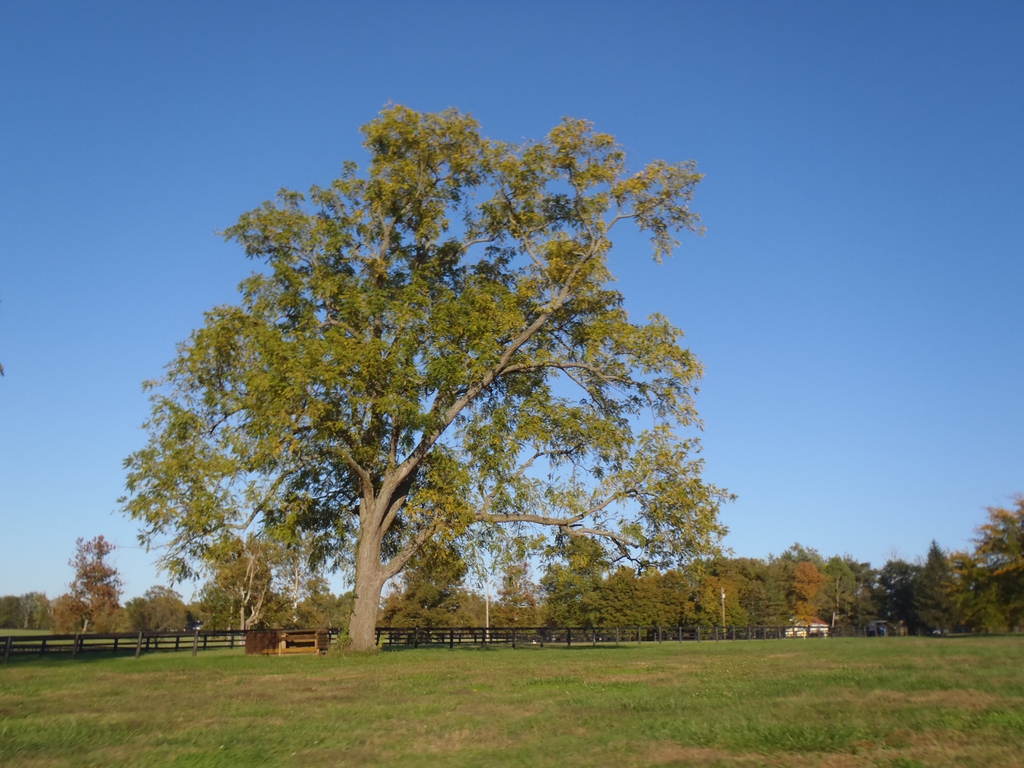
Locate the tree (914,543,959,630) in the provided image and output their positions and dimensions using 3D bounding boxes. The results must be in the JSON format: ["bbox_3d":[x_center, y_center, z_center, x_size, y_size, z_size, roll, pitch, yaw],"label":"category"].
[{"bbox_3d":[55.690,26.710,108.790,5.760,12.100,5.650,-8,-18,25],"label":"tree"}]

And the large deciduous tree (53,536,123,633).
[{"bbox_3d":[-49.880,23.660,97.560,7.170,11.200,6.450,8,-18,-25],"label":"large deciduous tree"}]

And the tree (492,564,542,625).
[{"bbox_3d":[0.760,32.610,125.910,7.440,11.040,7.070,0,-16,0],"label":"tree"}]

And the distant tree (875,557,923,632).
[{"bbox_3d":[53.570,29.460,114.800,6.060,10.320,6.060,-7,-18,23],"label":"distant tree"}]

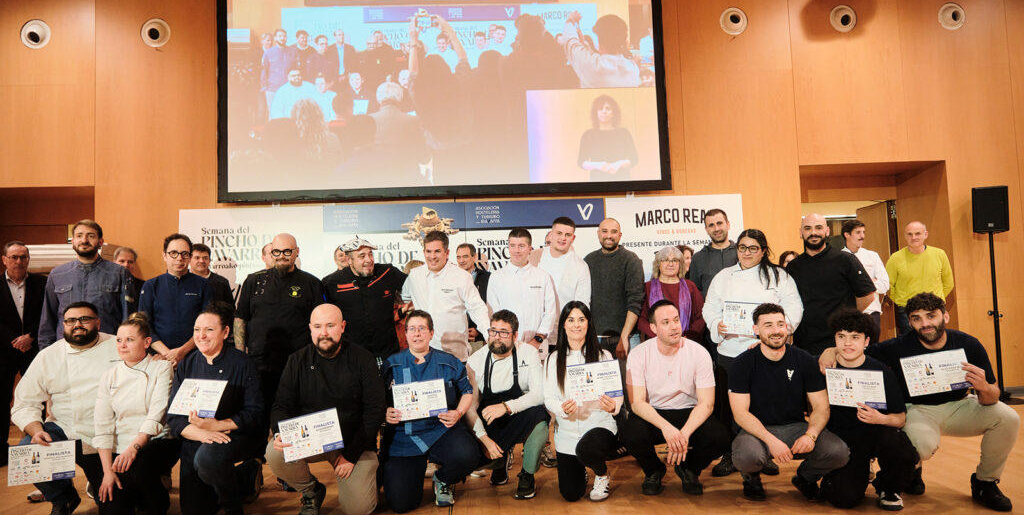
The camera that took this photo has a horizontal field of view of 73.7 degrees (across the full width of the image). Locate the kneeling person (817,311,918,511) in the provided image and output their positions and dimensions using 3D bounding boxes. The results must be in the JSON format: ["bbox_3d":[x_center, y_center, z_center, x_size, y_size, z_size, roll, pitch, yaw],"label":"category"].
[{"bbox_3d":[2.061,0.844,3.971,0.560,1.069,0.660,-3,-4,17],"label":"kneeling person"}]

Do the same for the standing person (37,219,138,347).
[{"bbox_3d":[-2.719,0.667,4.368,0.550,1.816,0.360,0,-4,-30],"label":"standing person"}]

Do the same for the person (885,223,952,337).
[{"bbox_3d":[3.285,0.553,5.470,0.520,1.700,0.330,-3,-4,24],"label":"person"}]

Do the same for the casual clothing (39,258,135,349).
[{"bbox_3d":[-2.817,0.390,4.520,0.600,0.770,0.340,0,-4,-23],"label":"casual clothing"}]

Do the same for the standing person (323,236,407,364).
[{"bbox_3d":[-0.987,0.694,4.576,0.580,1.666,0.370,-1,-4,-13],"label":"standing person"}]

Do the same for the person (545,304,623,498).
[{"bbox_3d":[0.440,0.844,4.205,0.480,1.160,0.700,-2,-4,7],"label":"person"}]

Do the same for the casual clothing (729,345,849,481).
[{"bbox_3d":[1.628,0.898,4.082,0.640,0.755,0.580,-3,-4,14],"label":"casual clothing"}]

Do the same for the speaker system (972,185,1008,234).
[{"bbox_3d":[5.010,-0.502,7.140,0.330,0.460,0.310,-4,-4,22],"label":"speaker system"}]

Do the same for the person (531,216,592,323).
[{"bbox_3d":[0.379,0.580,4.773,0.530,1.760,0.330,-3,-4,16],"label":"person"}]

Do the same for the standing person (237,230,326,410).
[{"bbox_3d":[-1.539,0.691,4.530,0.600,1.705,0.370,-1,-4,-18],"label":"standing person"}]

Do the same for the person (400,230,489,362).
[{"bbox_3d":[-0.468,0.664,4.558,0.600,1.686,0.360,-2,-4,-1],"label":"person"}]

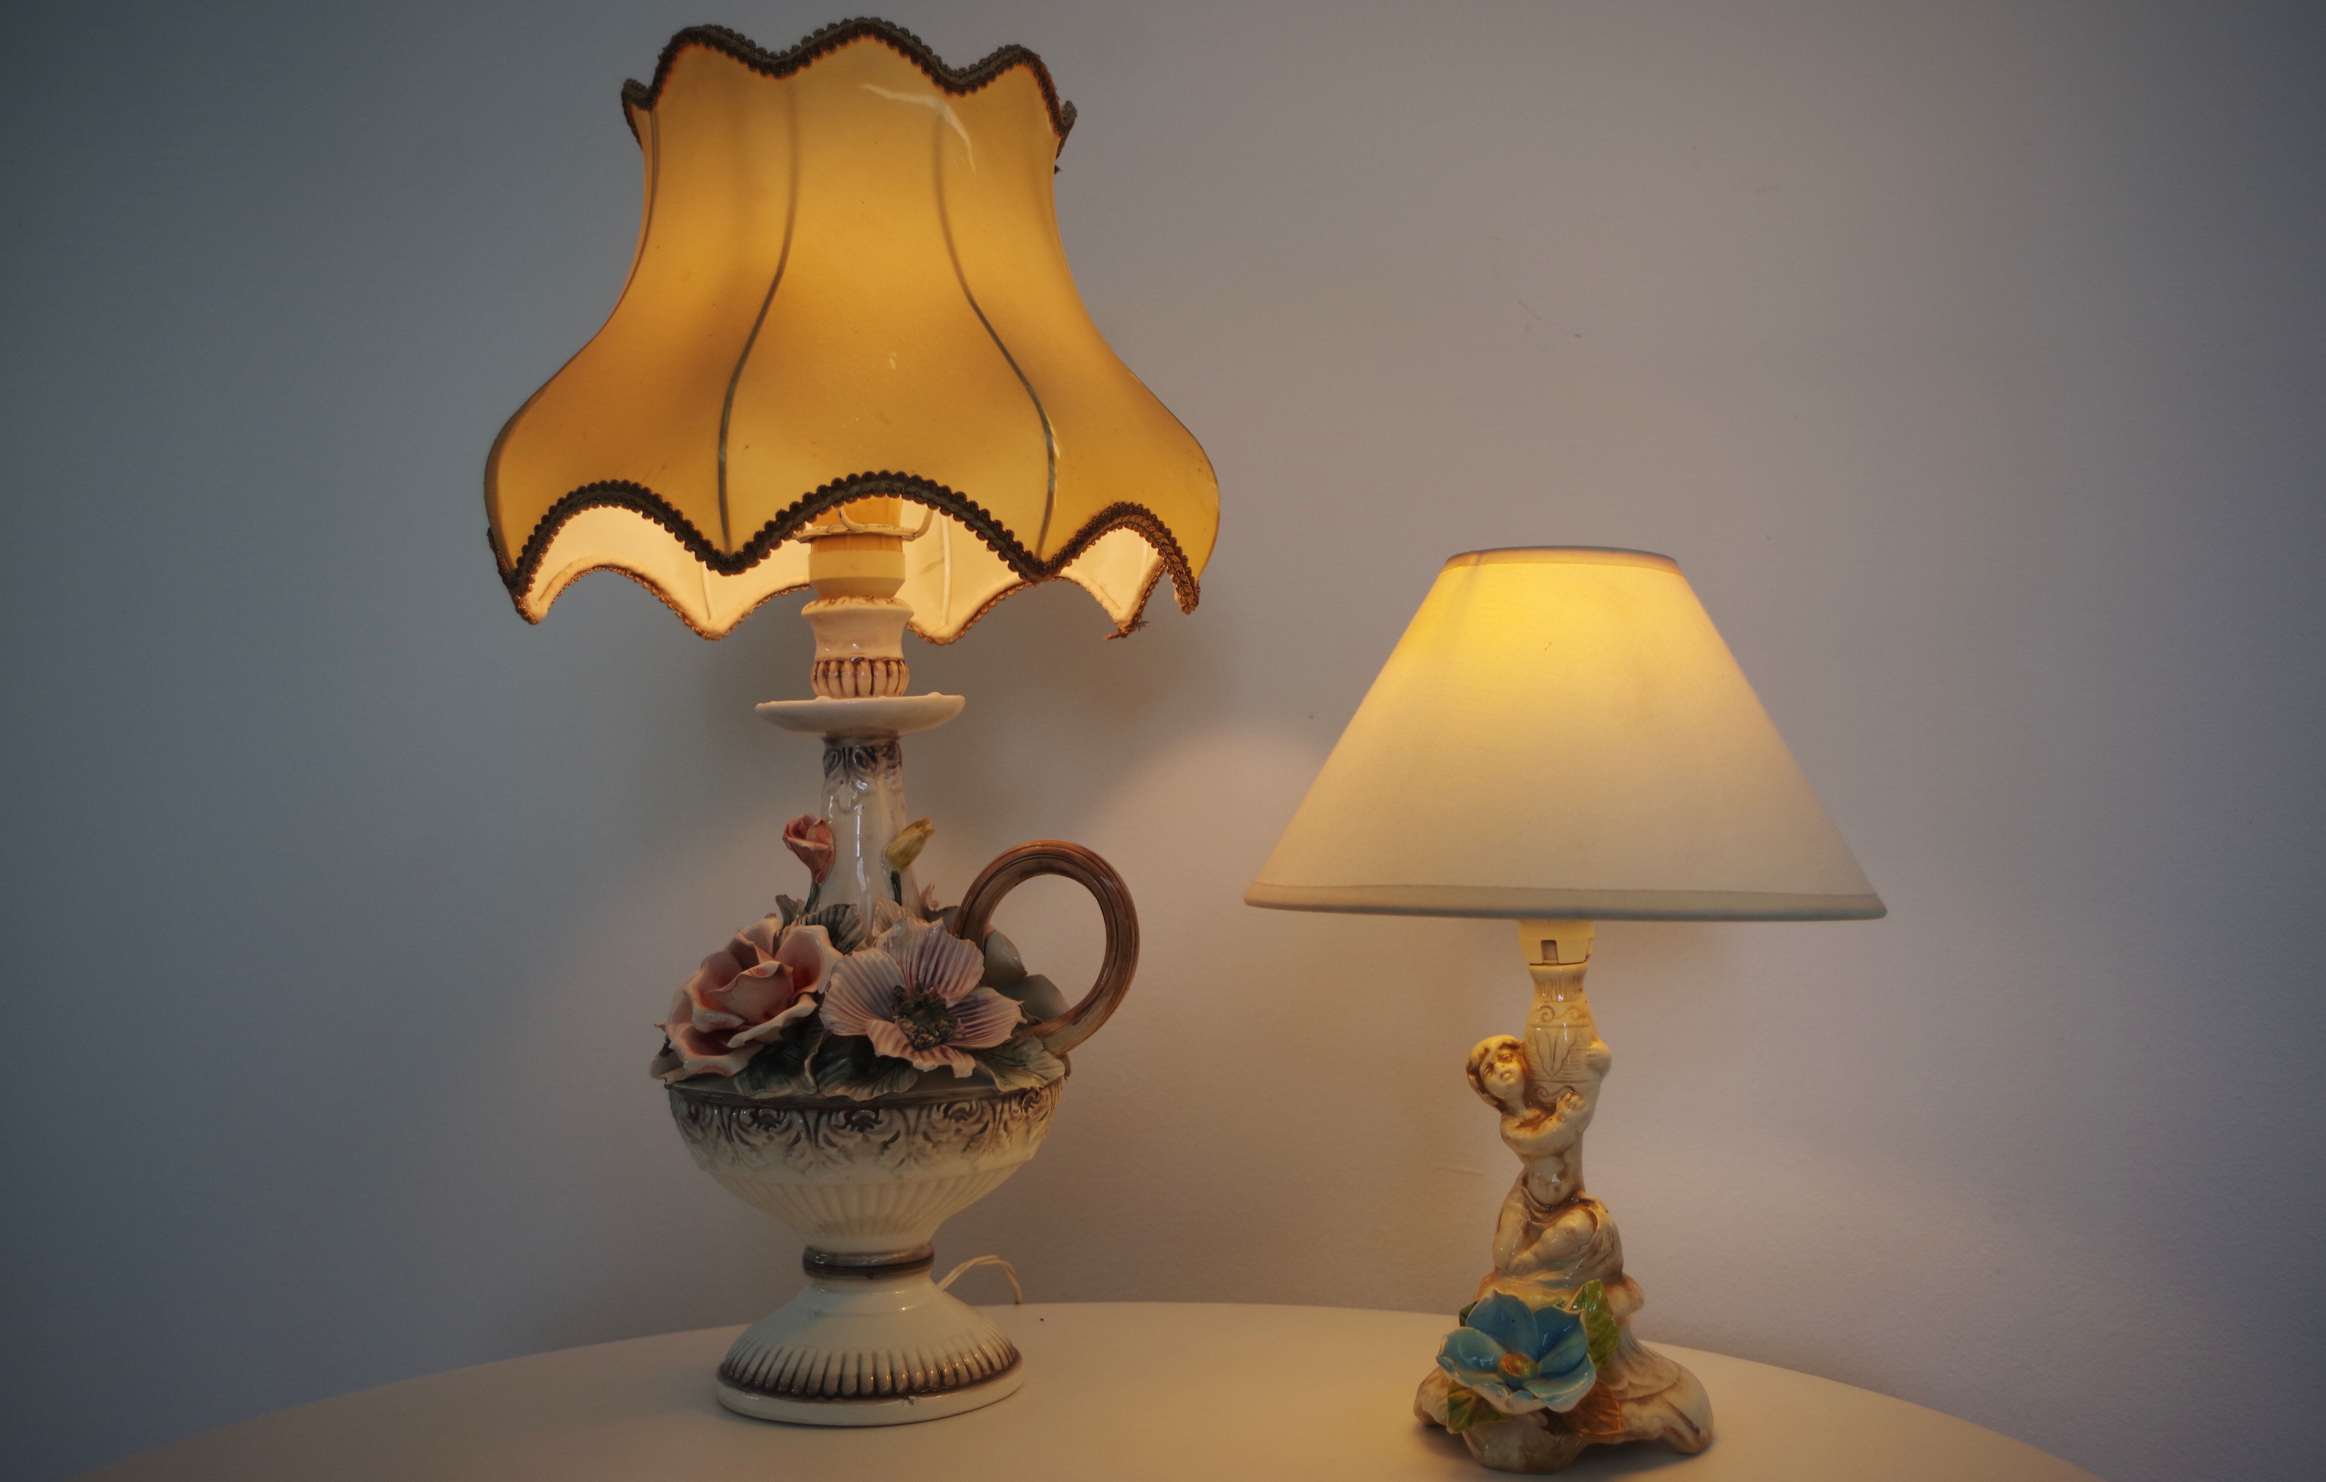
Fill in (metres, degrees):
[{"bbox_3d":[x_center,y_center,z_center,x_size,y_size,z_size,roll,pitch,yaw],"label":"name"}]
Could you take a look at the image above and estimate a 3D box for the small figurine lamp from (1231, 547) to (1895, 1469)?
[{"bbox_3d":[0.163,0.102,0.883,0.258,0.351,0.258,-2,-3,10],"label":"small figurine lamp"}]

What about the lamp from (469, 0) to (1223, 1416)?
[{"bbox_3d":[-0.138,-0.003,0.991,0.328,0.583,0.328,-1,-3,-3],"label":"lamp"}]

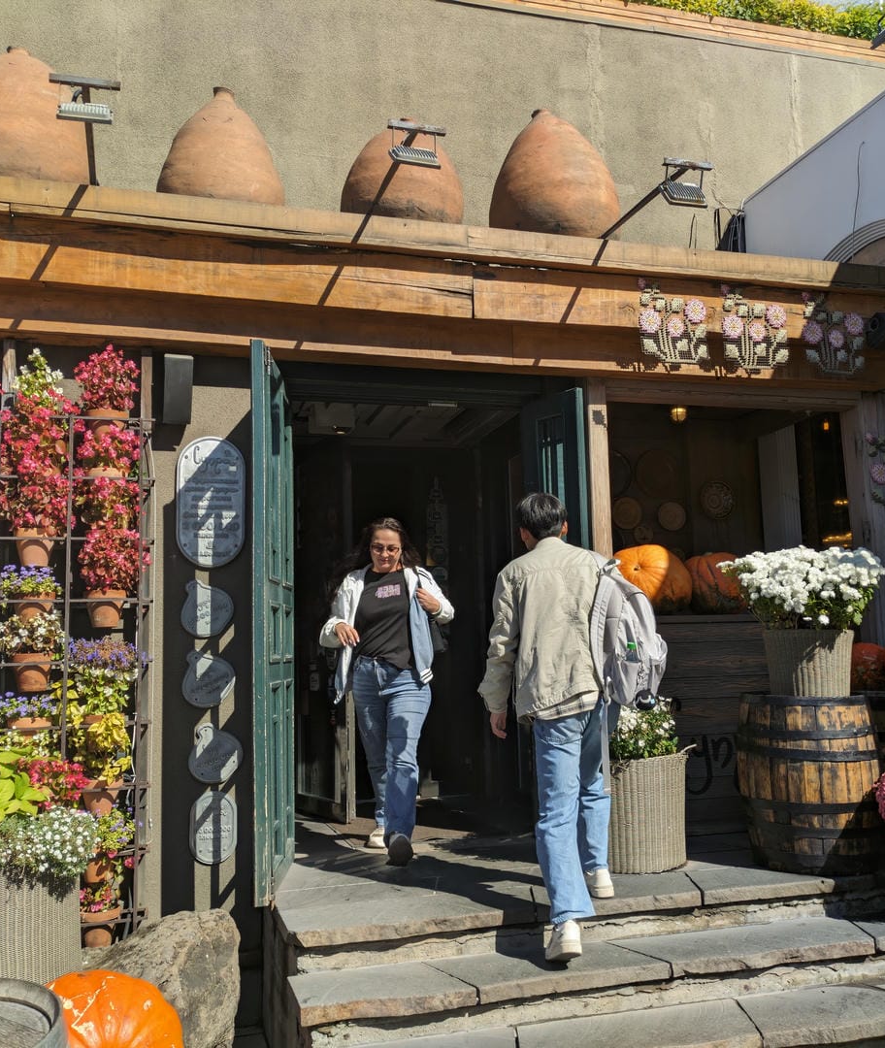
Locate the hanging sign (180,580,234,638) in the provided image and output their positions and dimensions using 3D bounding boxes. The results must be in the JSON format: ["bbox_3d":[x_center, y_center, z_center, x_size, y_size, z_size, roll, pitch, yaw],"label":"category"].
[{"bbox_3d":[-1.083,0.395,4.649,0.240,0.271,0.030,1,-7,-17],"label":"hanging sign"}]

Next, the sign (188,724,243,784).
[{"bbox_3d":[-1.029,1.044,4.580,0.245,0.270,0.030,1,-7,-17],"label":"sign"}]

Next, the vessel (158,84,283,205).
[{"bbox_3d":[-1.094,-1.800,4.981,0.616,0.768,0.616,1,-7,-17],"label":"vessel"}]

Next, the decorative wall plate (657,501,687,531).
[{"bbox_3d":[1.437,-0.051,6.313,0.190,0.190,0.030,1,-7,-17],"label":"decorative wall plate"}]

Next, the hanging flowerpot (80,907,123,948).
[{"bbox_3d":[-1.521,1.802,4.502,0.186,0.172,0.186,1,-7,-18],"label":"hanging flowerpot"}]

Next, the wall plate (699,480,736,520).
[{"bbox_3d":[1.789,-0.159,6.574,0.272,0.272,0.040,1,-7,-17],"label":"wall plate"}]

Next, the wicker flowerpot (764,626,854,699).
[{"bbox_3d":[1.795,0.681,4.974,0.432,0.317,0.432,1,-7,-18],"label":"wicker flowerpot"}]

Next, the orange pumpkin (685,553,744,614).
[{"bbox_3d":[1.583,0.348,5.773,0.380,0.370,0.380,1,-7,-17],"label":"orange pumpkin"}]

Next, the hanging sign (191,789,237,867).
[{"bbox_3d":[-1.030,1.365,4.542,0.205,0.335,0.030,1,-7,-17],"label":"hanging sign"}]

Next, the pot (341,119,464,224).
[{"bbox_3d":[-0.207,-1.772,5.219,0.630,0.700,0.630,-1,-7,0],"label":"pot"}]

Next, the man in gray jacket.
[{"bbox_3d":[0.409,0.760,4.095,0.530,1.760,0.560,-1,-7,-7],"label":"man in gray jacket"}]

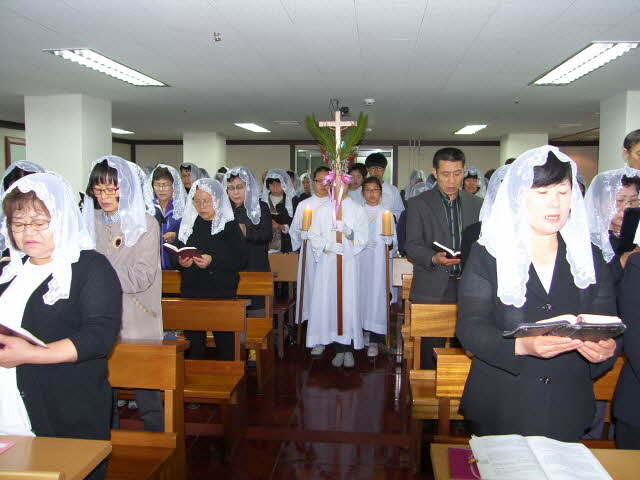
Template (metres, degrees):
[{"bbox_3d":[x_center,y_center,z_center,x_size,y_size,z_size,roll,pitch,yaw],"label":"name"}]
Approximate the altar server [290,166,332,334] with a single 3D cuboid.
[{"bbox_3d":[-0.013,0.154,4.502,0.500,1.572,0.420,1,6,5],"label":"altar server"}]

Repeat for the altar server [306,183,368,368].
[{"bbox_3d":[0.140,0.201,4.229,0.500,1.540,0.420,1,6,5],"label":"altar server"}]

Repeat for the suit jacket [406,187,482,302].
[{"bbox_3d":[0.724,0.019,2.870,0.500,0.700,0.320,1,6,9],"label":"suit jacket"}]

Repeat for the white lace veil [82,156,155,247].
[{"bbox_3d":[-0.987,-0.190,2.548,0.300,0.410,0.290,1,6,7],"label":"white lace veil"}]

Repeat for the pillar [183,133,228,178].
[{"bbox_3d":[-1.938,-0.623,8.896,0.570,2.330,0.560,1,6,7],"label":"pillar"}]

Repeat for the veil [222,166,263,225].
[{"bbox_3d":[-0.569,-0.322,3.750,0.300,0.420,0.310,2,7,16],"label":"veil"}]

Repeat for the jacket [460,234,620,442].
[{"bbox_3d":[0.599,0.268,1.466,0.450,0.580,0.310,1,6,4],"label":"jacket"}]

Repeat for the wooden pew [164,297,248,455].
[{"bbox_3d":[-1.197,0.767,3.121,1.500,0.800,0.560,1,6,7],"label":"wooden pew"}]

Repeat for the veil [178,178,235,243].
[{"bbox_3d":[-0.761,-0.201,3.472,0.340,0.400,0.280,1,6,7],"label":"veil"}]

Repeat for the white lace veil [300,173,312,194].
[{"bbox_3d":[-0.159,-0.695,6.600,0.240,0.330,0.270,1,6,8],"label":"white lace veil"}]

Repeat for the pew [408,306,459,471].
[{"bbox_3d":[1.260,0.763,2.571,1.600,0.790,0.478,1,6,7],"label":"pew"}]

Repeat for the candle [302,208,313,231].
[{"bbox_3d":[-0.101,-0.169,4.170,0.076,0.180,0.076,4,6,7],"label":"candle"}]

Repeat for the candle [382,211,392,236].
[{"bbox_3d":[0.570,-0.139,4.373,0.080,0.210,0.080,1,6,7],"label":"candle"}]

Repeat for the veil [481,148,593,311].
[{"bbox_3d":[0.610,-0.044,1.480,0.300,0.430,0.300,1,6,9],"label":"veil"}]

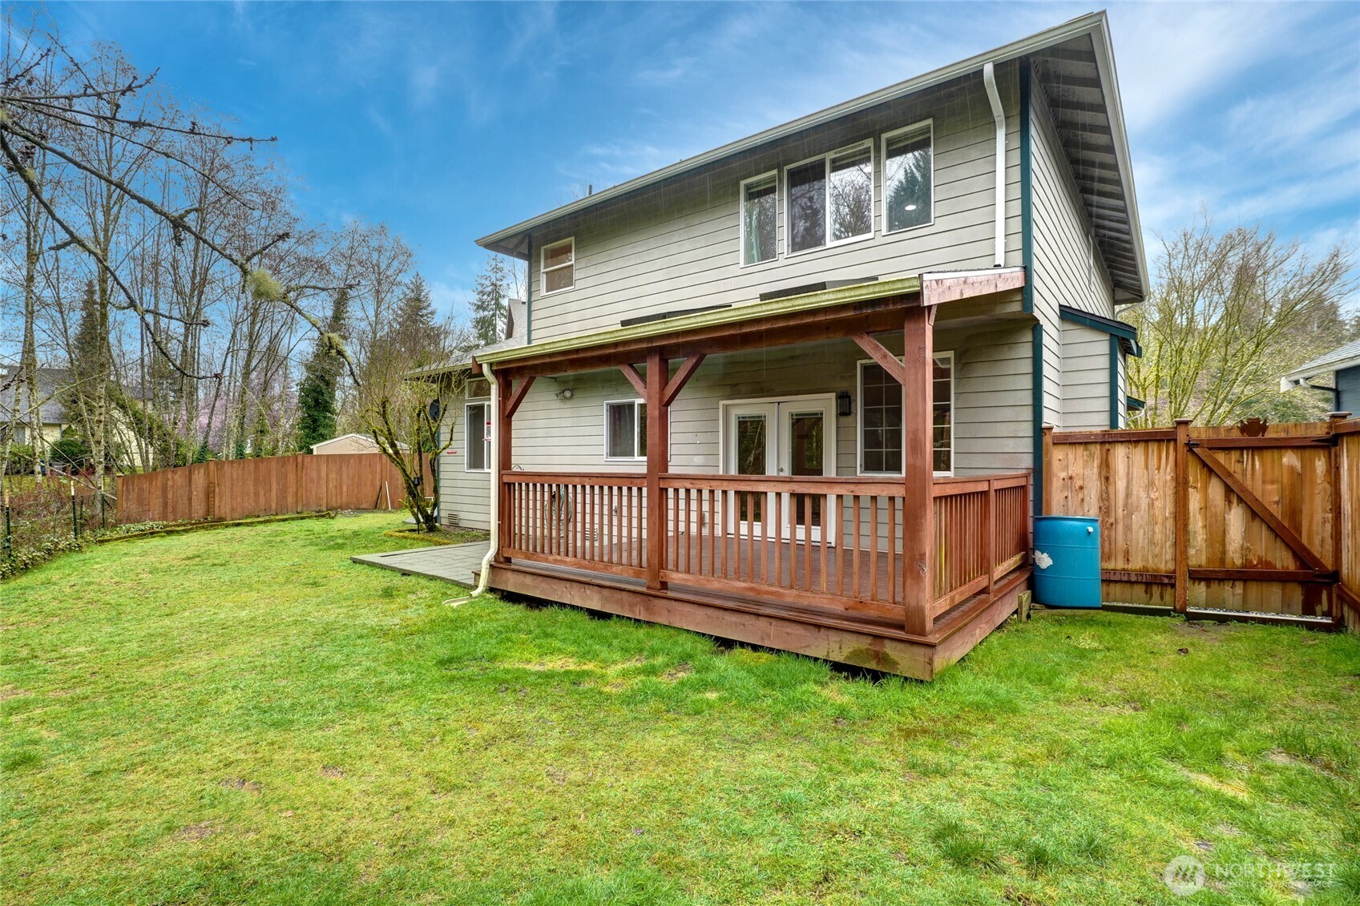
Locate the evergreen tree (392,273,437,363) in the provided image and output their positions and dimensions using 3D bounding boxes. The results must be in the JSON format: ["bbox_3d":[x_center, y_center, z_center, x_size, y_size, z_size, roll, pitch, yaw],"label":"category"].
[{"bbox_3d":[-16.668,-4.647,38.000,4.500,13.290,4.500,0,-1,0],"label":"evergreen tree"}]

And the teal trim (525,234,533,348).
[{"bbox_3d":[-2.853,-2.792,11.448,0.100,2.600,0.050,0,-1,38],"label":"teal trim"}]

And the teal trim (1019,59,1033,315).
[{"bbox_3d":[3.655,-2.813,6.341,0.095,2.700,0.040,0,-1,38],"label":"teal trim"}]

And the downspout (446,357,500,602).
[{"bbox_3d":[-2.222,0.300,6.503,0.160,2.580,0.650,0,-1,38],"label":"downspout"}]

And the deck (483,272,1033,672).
[{"bbox_3d":[0.794,-0.181,6.689,4.950,3.450,4.050,0,-1,38],"label":"deck"}]

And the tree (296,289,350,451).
[{"bbox_3d":[-16.540,-2.842,28.000,2.700,9.480,2.700,0,-1,0],"label":"tree"}]

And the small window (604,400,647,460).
[{"bbox_3d":[-0.758,-0.391,10.517,1.520,1.060,0.090,0,-1,38],"label":"small window"}]

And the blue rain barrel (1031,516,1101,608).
[{"bbox_3d":[4.061,1.122,6.343,0.600,0.876,0.600,0,-1,38],"label":"blue rain barrel"}]

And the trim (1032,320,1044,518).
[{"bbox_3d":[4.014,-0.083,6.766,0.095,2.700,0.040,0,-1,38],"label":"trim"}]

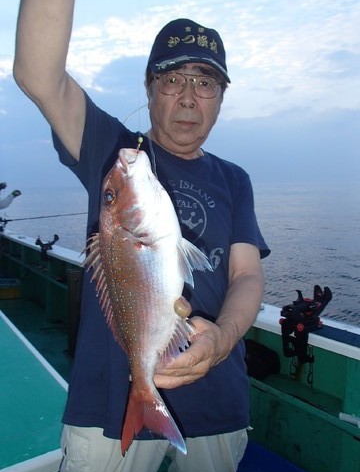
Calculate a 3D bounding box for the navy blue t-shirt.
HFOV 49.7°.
[{"bbox_3d":[-0.028,0.055,0.900,0.500,0.730,0.300,-2,8,-12],"label":"navy blue t-shirt"}]

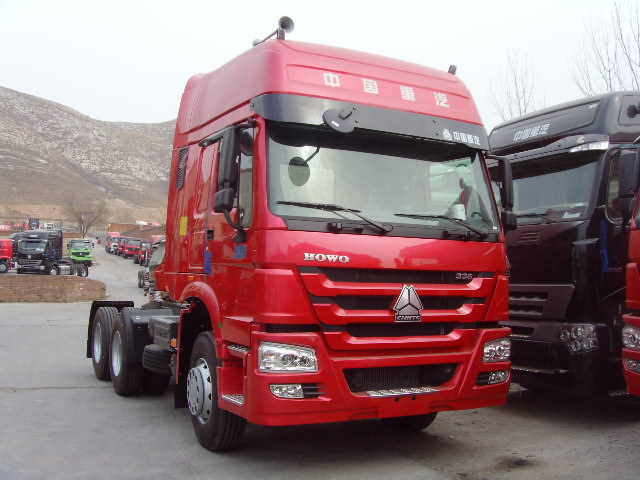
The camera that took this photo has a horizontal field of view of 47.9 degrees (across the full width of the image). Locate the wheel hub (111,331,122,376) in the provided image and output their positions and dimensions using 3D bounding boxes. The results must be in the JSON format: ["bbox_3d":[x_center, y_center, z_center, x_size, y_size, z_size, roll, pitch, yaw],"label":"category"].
[{"bbox_3d":[-2.574,1.483,9.426,0.150,0.590,0.590,3,-3,-28],"label":"wheel hub"}]

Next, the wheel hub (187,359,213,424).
[{"bbox_3d":[-1.059,1.341,6.406,0.140,0.580,0.580,3,-3,-28],"label":"wheel hub"}]

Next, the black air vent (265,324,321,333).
[{"bbox_3d":[-0.204,0.648,5.259,0.420,0.064,0.070,2,-3,-17],"label":"black air vent"}]

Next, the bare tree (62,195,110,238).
[{"bbox_3d":[-53.429,-5.492,165.000,11.000,10.200,10.000,1,-3,0],"label":"bare tree"}]

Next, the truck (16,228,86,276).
[{"bbox_3d":[-22.297,1.220,60.759,2.500,3.855,6.900,1,-3,12],"label":"truck"}]

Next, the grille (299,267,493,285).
[{"bbox_3d":[0.671,0.299,5.812,1.860,0.125,0.100,3,-3,-28],"label":"grille"}]

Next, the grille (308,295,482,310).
[{"bbox_3d":[0.666,0.508,5.802,1.660,0.115,0.100,3,-3,-28],"label":"grille"}]

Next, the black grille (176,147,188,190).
[{"bbox_3d":[-1.355,-0.692,7.111,0.060,0.420,0.350,3,-3,-28],"label":"black grille"}]

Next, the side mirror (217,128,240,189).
[{"bbox_3d":[-0.702,-0.632,5.504,0.180,0.470,0.090,2,-3,-13],"label":"side mirror"}]

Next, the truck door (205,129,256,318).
[{"bbox_3d":[-0.698,-0.130,5.874,0.140,1.490,1.120,3,-3,-28],"label":"truck door"}]

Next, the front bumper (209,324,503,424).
[{"bbox_3d":[0.479,1.074,6.107,2.470,0.700,0.920,3,-3,-28],"label":"front bumper"}]

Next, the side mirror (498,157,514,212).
[{"bbox_3d":[1.764,-0.517,6.804,0.180,0.470,0.090,4,-4,-43],"label":"side mirror"}]

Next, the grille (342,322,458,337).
[{"bbox_3d":[0.656,0.704,5.672,1.060,0.105,0.090,3,-3,-28],"label":"grille"}]

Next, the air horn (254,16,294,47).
[{"bbox_3d":[-0.427,-1.724,6.163,0.140,0.180,0.700,3,-3,-28],"label":"air horn"}]

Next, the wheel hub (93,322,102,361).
[{"bbox_3d":[-3.205,1.525,10.619,0.150,0.590,0.590,3,-3,-28],"label":"wheel hub"}]

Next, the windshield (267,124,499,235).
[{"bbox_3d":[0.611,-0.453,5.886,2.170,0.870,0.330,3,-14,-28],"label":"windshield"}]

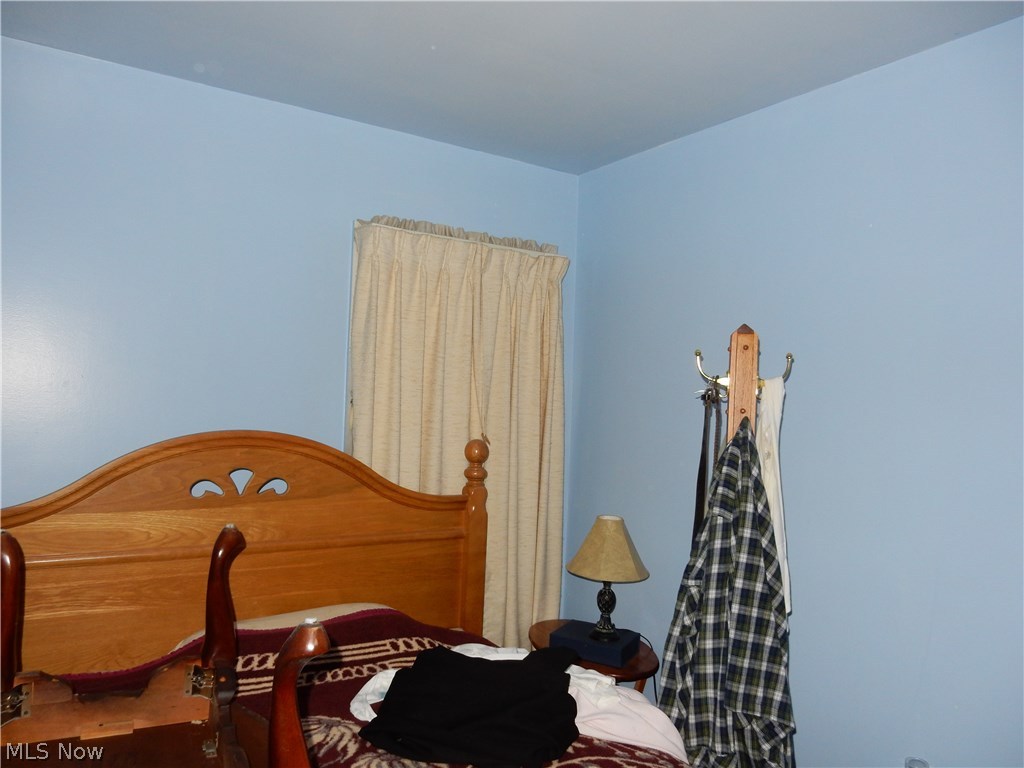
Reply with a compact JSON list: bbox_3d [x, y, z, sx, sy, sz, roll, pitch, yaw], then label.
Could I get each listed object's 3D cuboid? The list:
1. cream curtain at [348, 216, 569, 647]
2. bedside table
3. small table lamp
[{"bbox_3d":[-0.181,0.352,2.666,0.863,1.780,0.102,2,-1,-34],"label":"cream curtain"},{"bbox_3d":[0.252,1.195,2.453,0.360,0.660,0.560,2,-1,-28],"label":"bedside table"},{"bbox_3d":[0.302,0.620,2.375,0.266,0.393,0.266,2,-1,0],"label":"small table lamp"}]

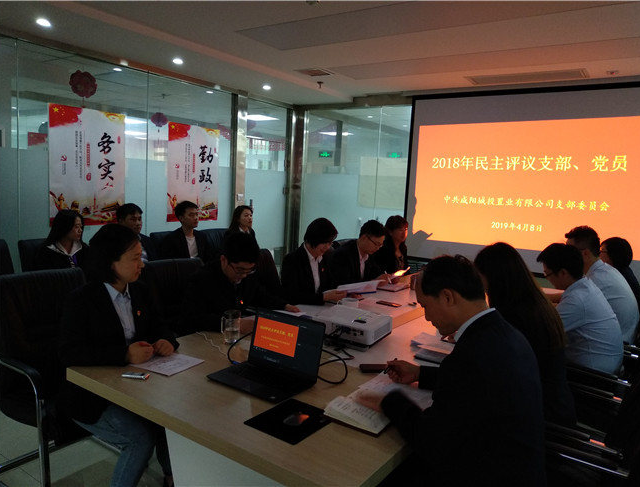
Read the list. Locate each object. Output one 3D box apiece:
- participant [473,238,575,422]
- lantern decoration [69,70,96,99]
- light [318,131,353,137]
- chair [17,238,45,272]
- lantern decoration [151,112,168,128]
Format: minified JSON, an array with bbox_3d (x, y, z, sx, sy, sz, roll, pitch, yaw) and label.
[{"bbox_3d":[0.832,0.660,2.263,0.700,1.300,0.490,7,8,33],"label":"participant"},{"bbox_3d":[-2.181,-1.466,4.500,0.250,0.260,0.260,8,8,36],"label":"lantern decoration"},{"bbox_3d":[0.345,-2.295,10.200,0.600,0.060,0.600,7,8,33],"label":"light"},{"bbox_3d":[-1.681,0.497,3.364,0.640,1.020,0.570,8,8,36],"label":"chair"},{"bbox_3d":[-2.434,-1.865,7.400,0.250,0.240,0.250,7,8,33],"label":"lantern decoration"}]

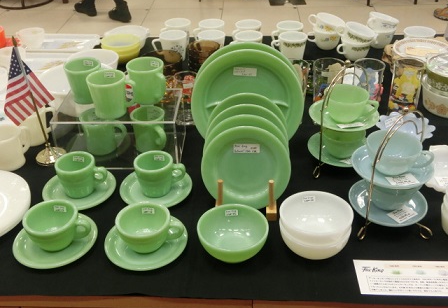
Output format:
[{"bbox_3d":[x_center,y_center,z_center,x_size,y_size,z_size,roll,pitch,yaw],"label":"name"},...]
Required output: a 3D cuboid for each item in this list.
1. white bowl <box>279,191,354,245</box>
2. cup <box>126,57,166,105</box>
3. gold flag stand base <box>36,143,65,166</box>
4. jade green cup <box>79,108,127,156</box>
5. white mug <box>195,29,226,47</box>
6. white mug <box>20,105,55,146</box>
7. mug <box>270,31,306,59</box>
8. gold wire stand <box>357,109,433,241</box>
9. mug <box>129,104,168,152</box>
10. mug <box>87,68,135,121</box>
[{"bbox_3d":[0.164,0.127,0.880,0.127,0.058,0.127,-1,34,1],"label":"white bowl"},{"bbox_3d":[-0.161,-0.154,1.089,0.081,0.084,0.110,-28,44,-33],"label":"cup"},{"bbox_3d":[-0.412,-0.008,1.165,0.072,0.036,0.072,-1,34,0],"label":"gold flag stand base"},{"bbox_3d":[-0.273,-0.049,1.152,0.113,0.086,0.084,8,36,11],"label":"jade green cup"},{"bbox_3d":[-0.048,-0.326,1.524,0.115,0.081,0.087,-25,42,-30],"label":"white mug"},{"bbox_3d":[-0.456,-0.077,1.192,0.117,0.086,0.087,-8,36,-10],"label":"white mug"},{"bbox_3d":[0.198,-0.320,1.506,0.115,0.081,0.087,-4,35,-5],"label":"mug"},{"bbox_3d":[0.319,0.020,0.912,0.148,0.235,0.155,-2,34,0],"label":"gold wire stand"},{"bbox_3d":[-0.166,-0.050,1.147,0.078,0.087,0.107,-23,41,-28],"label":"mug"},{"bbox_3d":[-0.237,-0.128,1.075,0.106,0.088,0.081,-6,34,-7],"label":"mug"}]

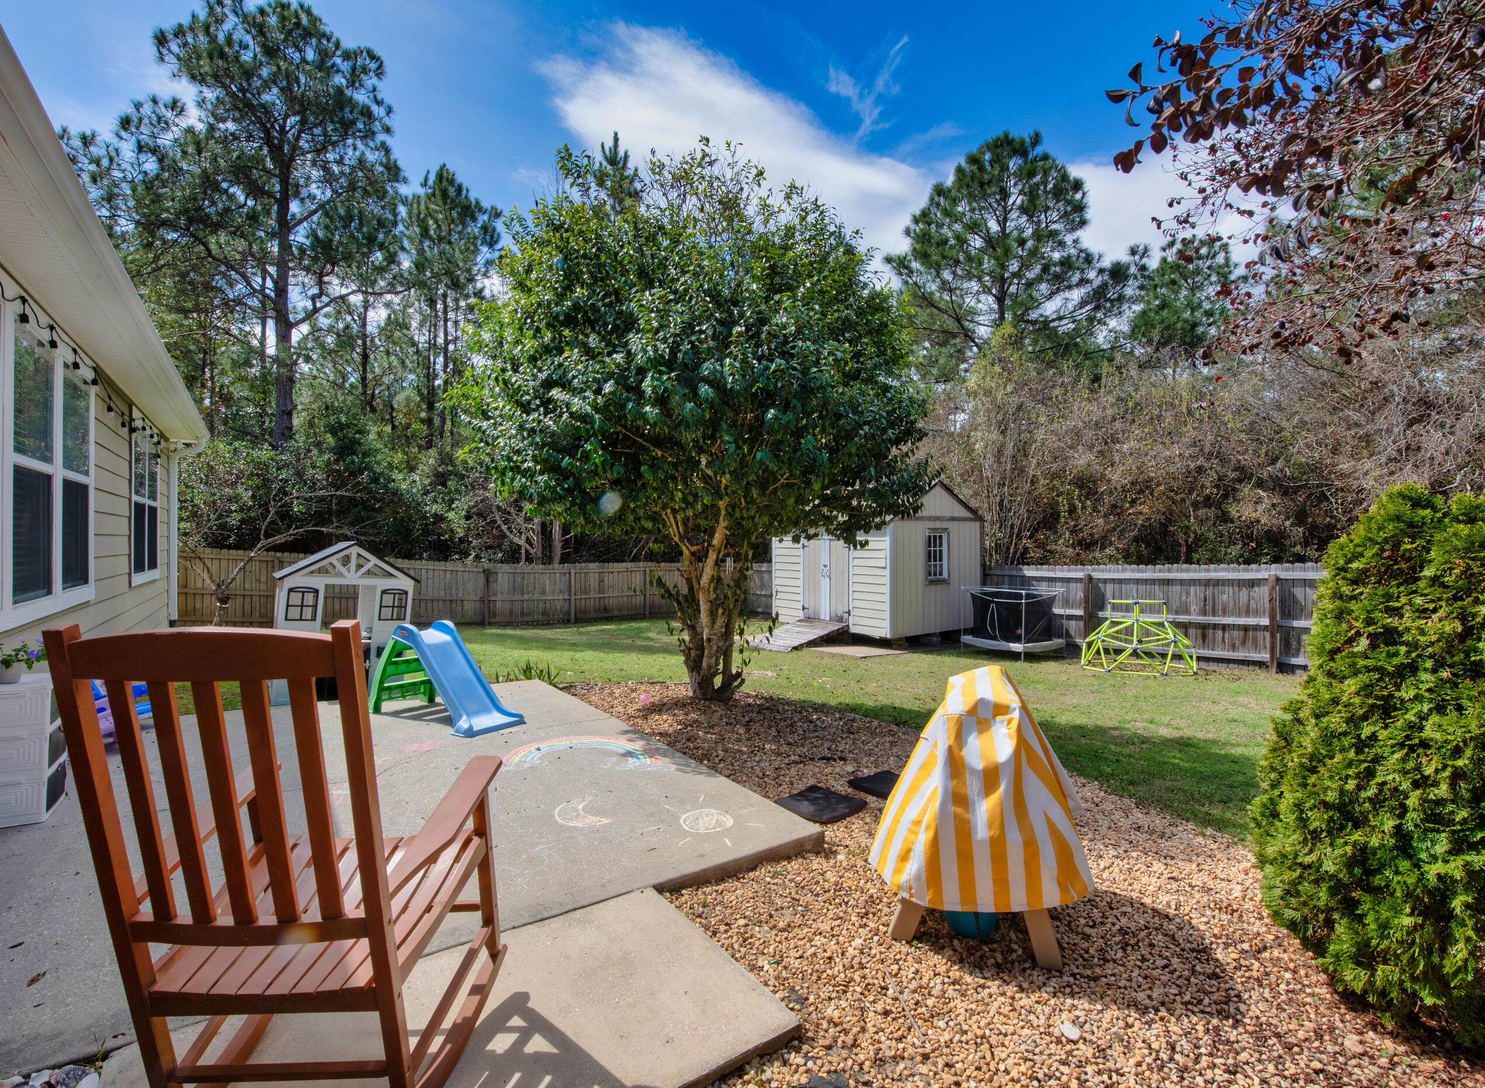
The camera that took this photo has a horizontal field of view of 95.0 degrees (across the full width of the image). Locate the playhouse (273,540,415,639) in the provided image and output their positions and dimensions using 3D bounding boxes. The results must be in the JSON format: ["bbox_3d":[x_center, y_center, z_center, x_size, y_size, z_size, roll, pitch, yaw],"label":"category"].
[{"bbox_3d":[-3.510,0.650,6.000,1.030,1.310,1.070,0,0,-37],"label":"playhouse"}]

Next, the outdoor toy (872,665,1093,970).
[{"bbox_3d":[0.870,0.930,2.490,0.750,0.920,0.700,0,0,19],"label":"outdoor toy"}]

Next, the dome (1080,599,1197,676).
[{"bbox_3d":[7.000,1.620,12.050,1.780,1.170,1.780,0,0,30],"label":"dome"}]

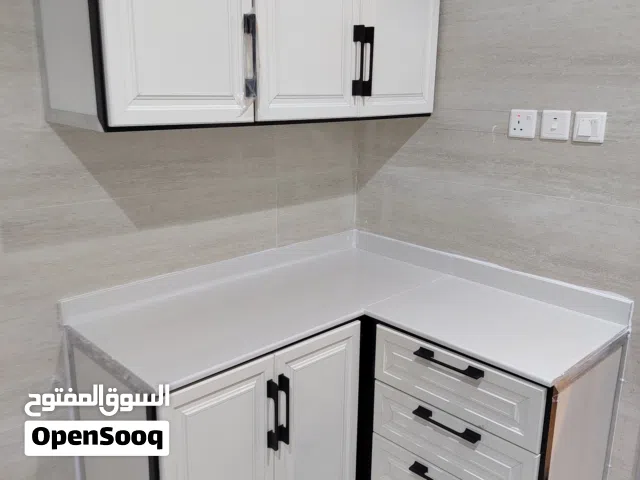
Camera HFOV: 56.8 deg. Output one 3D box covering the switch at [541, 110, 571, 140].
[{"bbox_3d":[0.718,-0.348,1.799,0.014,0.087,0.087,-14,21,-43],"label":"switch"}]

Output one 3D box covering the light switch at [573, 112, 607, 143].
[{"bbox_3d":[0.789,-0.328,1.730,0.016,0.087,0.087,-14,21,-43],"label":"light switch"}]

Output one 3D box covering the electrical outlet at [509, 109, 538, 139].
[{"bbox_3d":[0.643,-0.366,1.872,0.014,0.087,0.087,-14,21,-43],"label":"electrical outlet"}]

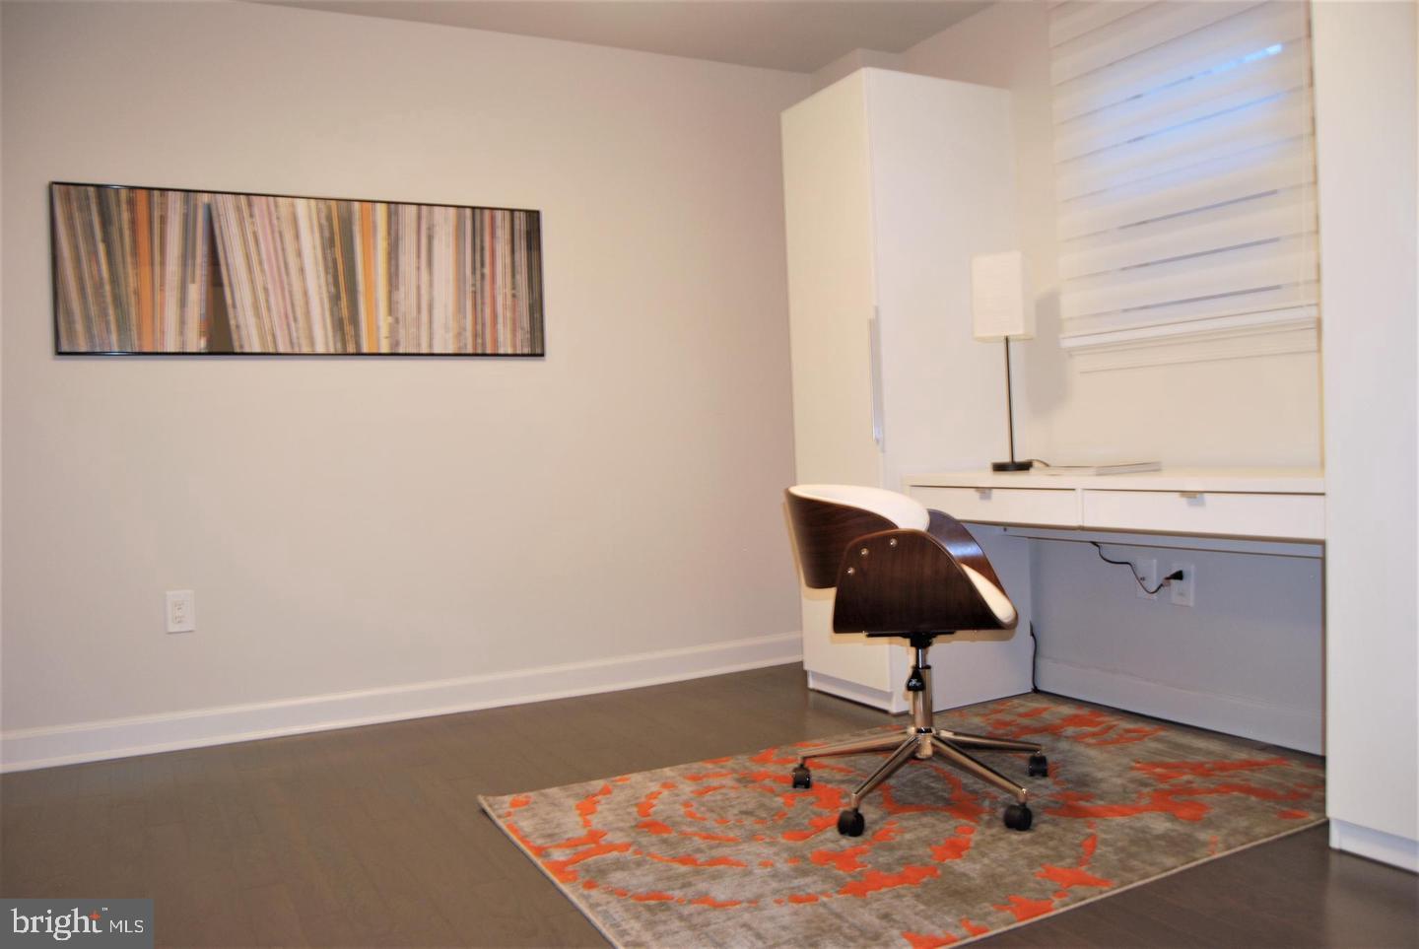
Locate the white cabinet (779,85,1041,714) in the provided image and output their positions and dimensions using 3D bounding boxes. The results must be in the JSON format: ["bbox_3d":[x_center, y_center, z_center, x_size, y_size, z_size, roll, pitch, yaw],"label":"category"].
[{"bbox_3d":[0.674,-0.274,3.680,0.580,2.022,0.518,-3,1,-26],"label":"white cabinet"}]

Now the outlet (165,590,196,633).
[{"bbox_3d":[-1.600,0.413,3.224,0.076,0.122,0.008,-3,1,-26],"label":"outlet"}]

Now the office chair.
[{"bbox_3d":[0.477,0.393,2.527,0.600,0.742,0.609,-2,1,15],"label":"office chair"}]

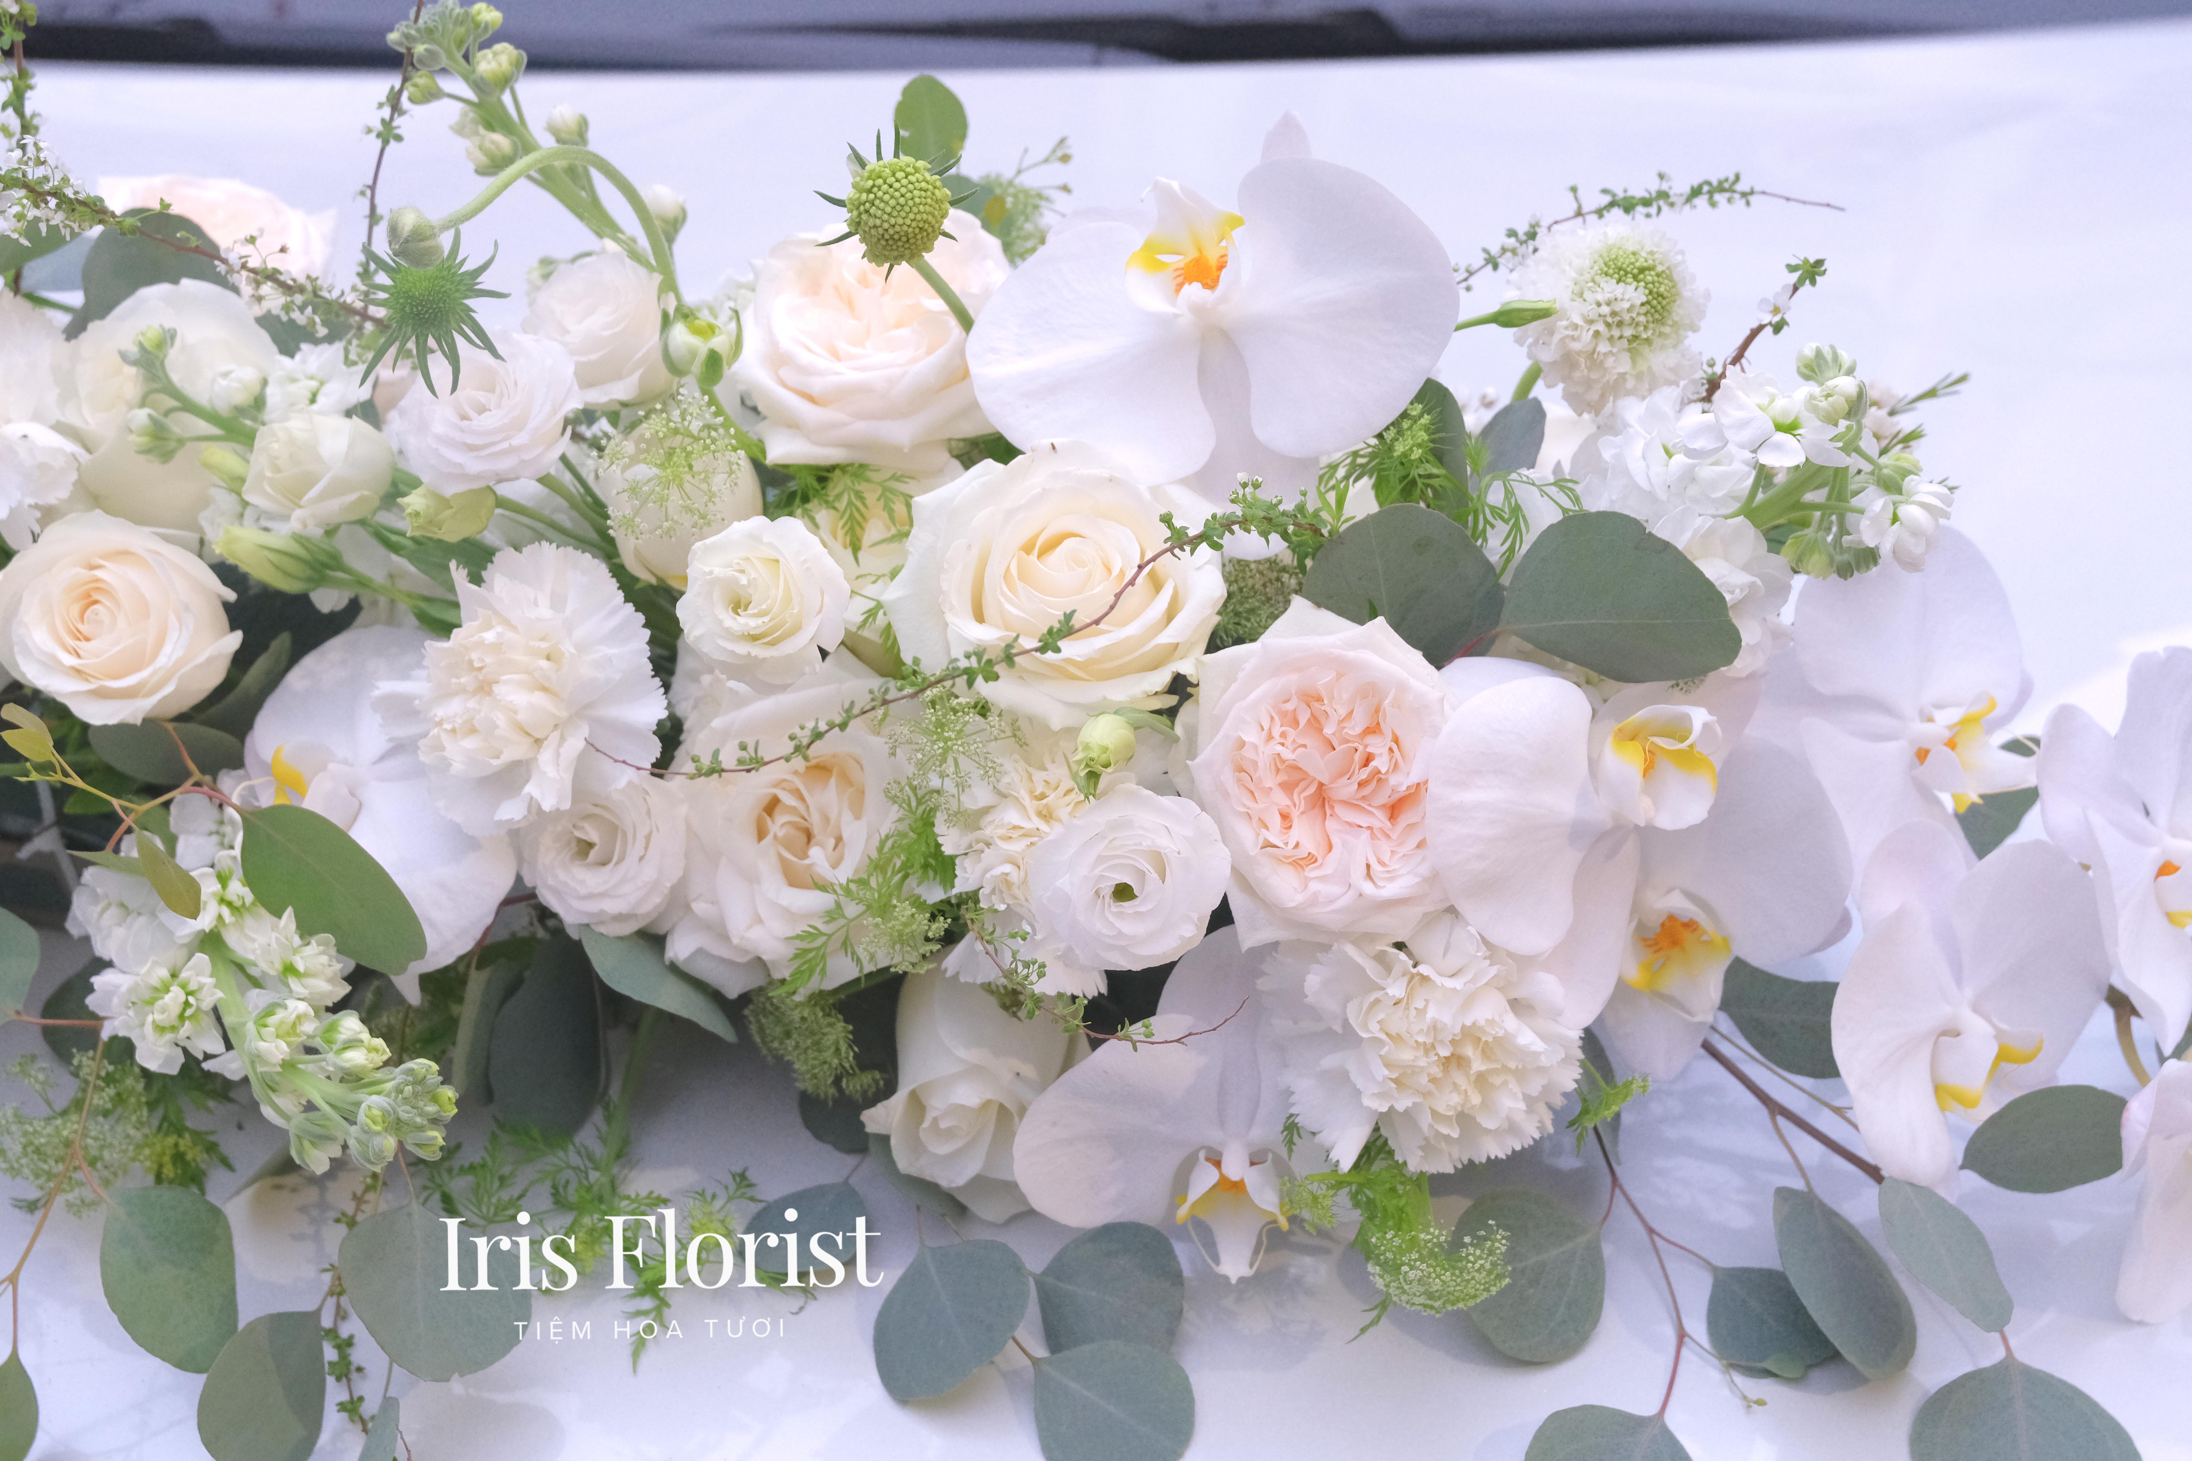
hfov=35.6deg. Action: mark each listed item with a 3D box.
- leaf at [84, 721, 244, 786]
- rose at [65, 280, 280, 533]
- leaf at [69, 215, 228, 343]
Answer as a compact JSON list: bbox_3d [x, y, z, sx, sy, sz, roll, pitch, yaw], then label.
[{"bbox_3d":[-0.248,0.003,0.910,0.042,0.008,0.034,6,41,2],"label":"leaf"},{"bbox_3d":[-0.241,-0.084,0.890,0.056,0.052,0.064,0,79,30],"label":"rose"},{"bbox_3d":[-0.258,-0.122,0.935,0.042,0.009,0.046,14,69,2],"label":"leaf"}]

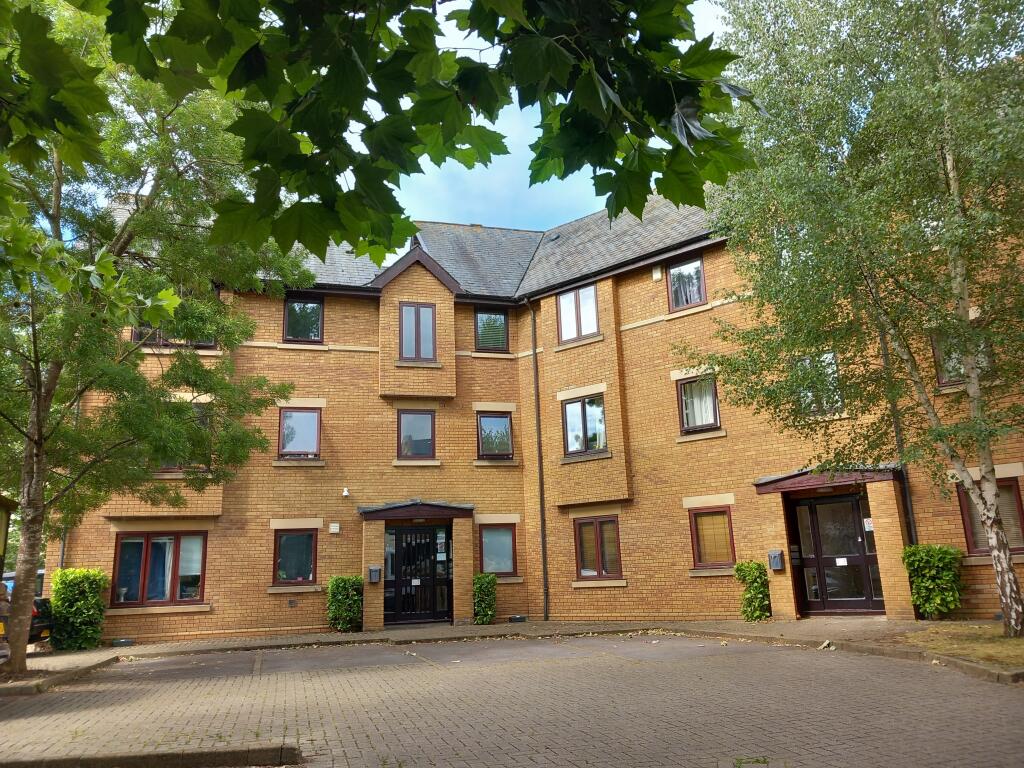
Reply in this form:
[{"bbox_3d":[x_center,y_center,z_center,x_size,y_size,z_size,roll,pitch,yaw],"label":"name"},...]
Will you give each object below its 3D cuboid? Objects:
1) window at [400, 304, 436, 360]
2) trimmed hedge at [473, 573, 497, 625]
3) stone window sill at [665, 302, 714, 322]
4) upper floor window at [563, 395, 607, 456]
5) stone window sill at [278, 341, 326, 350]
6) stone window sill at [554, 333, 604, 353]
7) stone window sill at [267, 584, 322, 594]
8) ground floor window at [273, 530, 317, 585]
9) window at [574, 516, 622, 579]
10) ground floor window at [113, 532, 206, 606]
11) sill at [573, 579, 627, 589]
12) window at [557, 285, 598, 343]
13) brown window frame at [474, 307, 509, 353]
[{"bbox_3d":[-2.226,-1.222,18.990,0.871,1.458,0.120,2,-15,-14],"label":"window"},{"bbox_3d":[-0.671,4.831,18.003,0.570,1.100,0.460,2,-14,-17],"label":"trimmed hedge"},{"bbox_3d":[3.794,-1.504,17.014,1.125,0.135,0.180,-13,-17,39],"label":"stone window sill"},{"bbox_3d":[1.640,0.938,17.908,1.131,1.327,0.120,-13,-18,36],"label":"upper floor window"},{"bbox_3d":[-4.812,-0.833,18.409,1.130,0.135,0.180,2,-14,-17],"label":"stone window sill"},{"bbox_3d":[1.575,-0.908,18.272,1.353,0.132,0.160,-13,-18,38],"label":"stone window sill"},{"bbox_3d":[-4.671,4.420,17.178,1.112,0.138,0.180,2,-14,-17],"label":"stone window sill"},{"bbox_3d":[-4.696,3.759,17.363,0.914,1.193,0.110,2,-14,-17],"label":"ground floor window"},{"bbox_3d":[1.886,3.555,17.326,1.180,1.325,0.110,-13,-18,38],"label":"window"},{"bbox_3d":[-7.275,3.819,16.552,1.770,1.486,0.110,2,-14,-17],"label":"ground floor window"},{"bbox_3d":[1.907,4.283,17.112,1.380,0.136,0.160,-13,-18,38],"label":"sill"},{"bbox_3d":[1.542,-1.649,18.729,1.185,1.295,0.110,-13,-17,39],"label":"window"},{"bbox_3d":[-0.491,-1.316,19.733,0.830,1.168,0.120,2,-15,-14],"label":"brown window frame"}]

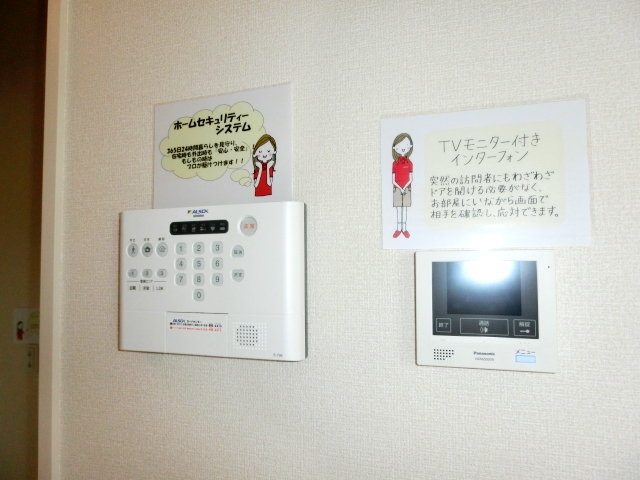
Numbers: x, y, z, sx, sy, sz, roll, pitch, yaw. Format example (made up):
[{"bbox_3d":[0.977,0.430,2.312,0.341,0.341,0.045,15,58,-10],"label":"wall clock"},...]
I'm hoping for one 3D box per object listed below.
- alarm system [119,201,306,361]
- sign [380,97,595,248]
[{"bbox_3d":[-0.132,0.048,0.534,0.236,0.174,0.028,-1,-2,15],"label":"alarm system"},{"bbox_3d":[0.170,-0.066,0.470,0.209,0.150,0.004,-1,-2,15],"label":"sign"}]

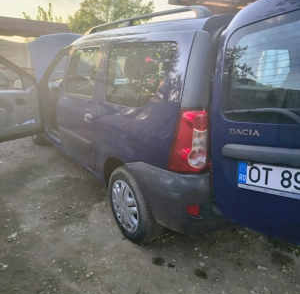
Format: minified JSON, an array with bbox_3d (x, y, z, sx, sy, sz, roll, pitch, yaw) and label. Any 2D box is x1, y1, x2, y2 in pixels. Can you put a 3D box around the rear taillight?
[{"bbox_3d":[0.202,-0.036,1.410,0.155,0.335,0.165,-11,18,-33],"label":"rear taillight"}]

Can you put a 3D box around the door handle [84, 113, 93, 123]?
[{"bbox_3d":[-0.536,-0.251,2.314,0.048,0.087,0.125,-11,18,-33],"label":"door handle"}]

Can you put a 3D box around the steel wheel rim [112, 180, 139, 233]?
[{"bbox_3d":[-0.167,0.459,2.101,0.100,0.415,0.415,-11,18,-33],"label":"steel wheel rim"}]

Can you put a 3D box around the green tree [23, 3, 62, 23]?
[{"bbox_3d":[-4.125,-3.568,10.713,1.889,4.040,1.889,-7,16,-19],"label":"green tree"}]

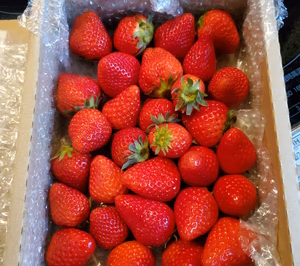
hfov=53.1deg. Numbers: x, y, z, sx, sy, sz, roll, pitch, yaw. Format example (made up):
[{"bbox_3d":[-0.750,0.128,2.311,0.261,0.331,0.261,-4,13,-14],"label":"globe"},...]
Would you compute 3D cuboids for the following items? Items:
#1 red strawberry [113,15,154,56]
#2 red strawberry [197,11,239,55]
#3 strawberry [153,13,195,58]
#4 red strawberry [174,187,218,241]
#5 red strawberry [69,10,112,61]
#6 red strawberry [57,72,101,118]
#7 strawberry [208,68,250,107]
[{"bbox_3d":[-0.016,-0.092,0.283,0.041,0.037,0.037,-14,71,31],"label":"red strawberry"},{"bbox_3d":[0.065,-0.095,0.282,0.045,0.040,0.040,36,78,6],"label":"red strawberry"},{"bbox_3d":[0.024,-0.091,0.282,0.037,0.037,0.045,43,108,12],"label":"strawberry"},{"bbox_3d":[0.036,0.063,0.233,0.033,0.033,0.042,19,75,7],"label":"red strawberry"},{"bbox_3d":[-0.066,-0.110,0.335,0.047,0.047,0.055,-7,114,-1],"label":"red strawberry"},{"bbox_3d":[-0.063,-0.034,0.268,0.037,0.037,0.040,-29,96,-6],"label":"red strawberry"},{"bbox_3d":[0.085,-0.049,0.325,0.042,0.045,0.042,0,84,9],"label":"strawberry"}]

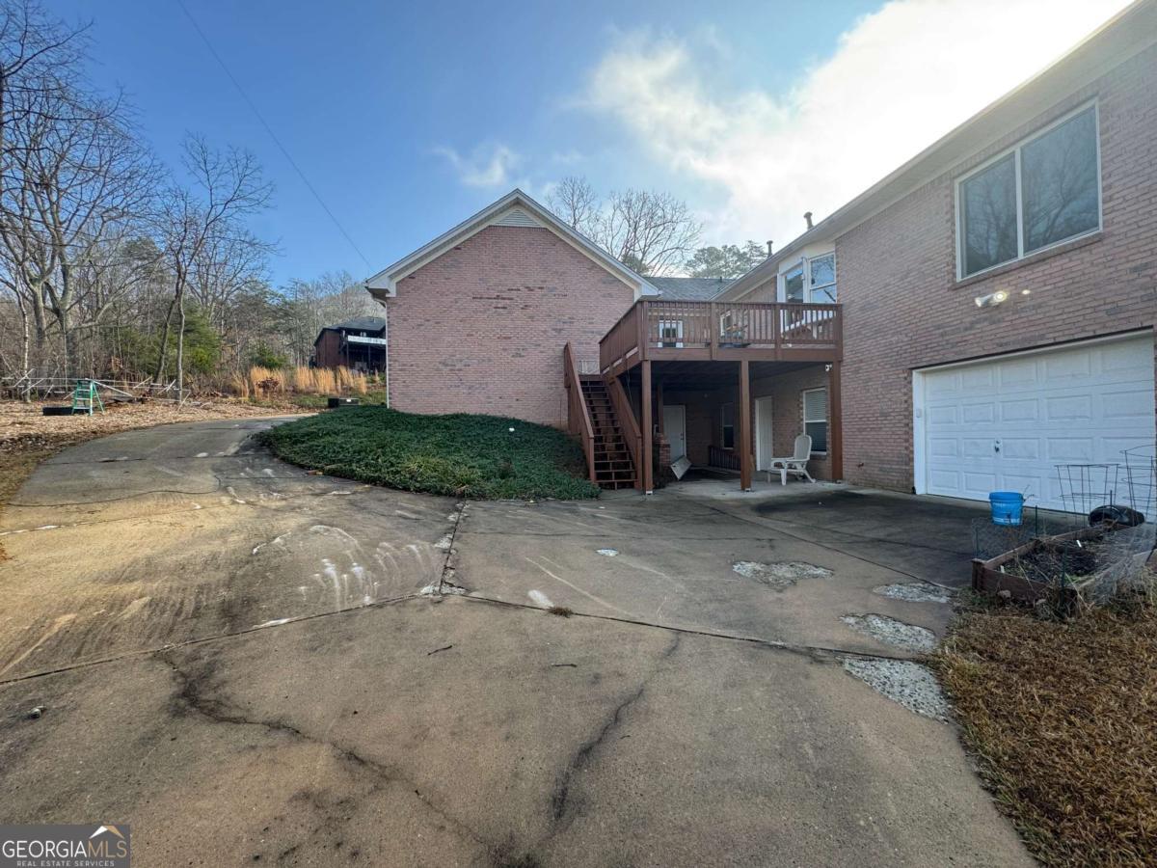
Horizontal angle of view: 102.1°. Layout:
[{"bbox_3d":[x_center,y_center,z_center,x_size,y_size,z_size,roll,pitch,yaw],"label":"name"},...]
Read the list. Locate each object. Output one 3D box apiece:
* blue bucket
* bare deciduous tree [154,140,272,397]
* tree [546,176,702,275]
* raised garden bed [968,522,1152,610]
[{"bbox_3d":[5.032,0.884,5.500,0.305,0.360,0.305,-2,-1,42],"label":"blue bucket"},{"bbox_3d":[-16.400,-7.500,21.000,4.600,11.800,4.400,-1,0,-38],"label":"bare deciduous tree"},{"bbox_3d":[3.100,-9.500,32.000,10.000,15.500,9.500,-1,0,6],"label":"tree"},{"bbox_3d":[4.290,1.100,3.950,2.300,0.250,0.650,-1,0,-28],"label":"raised garden bed"}]

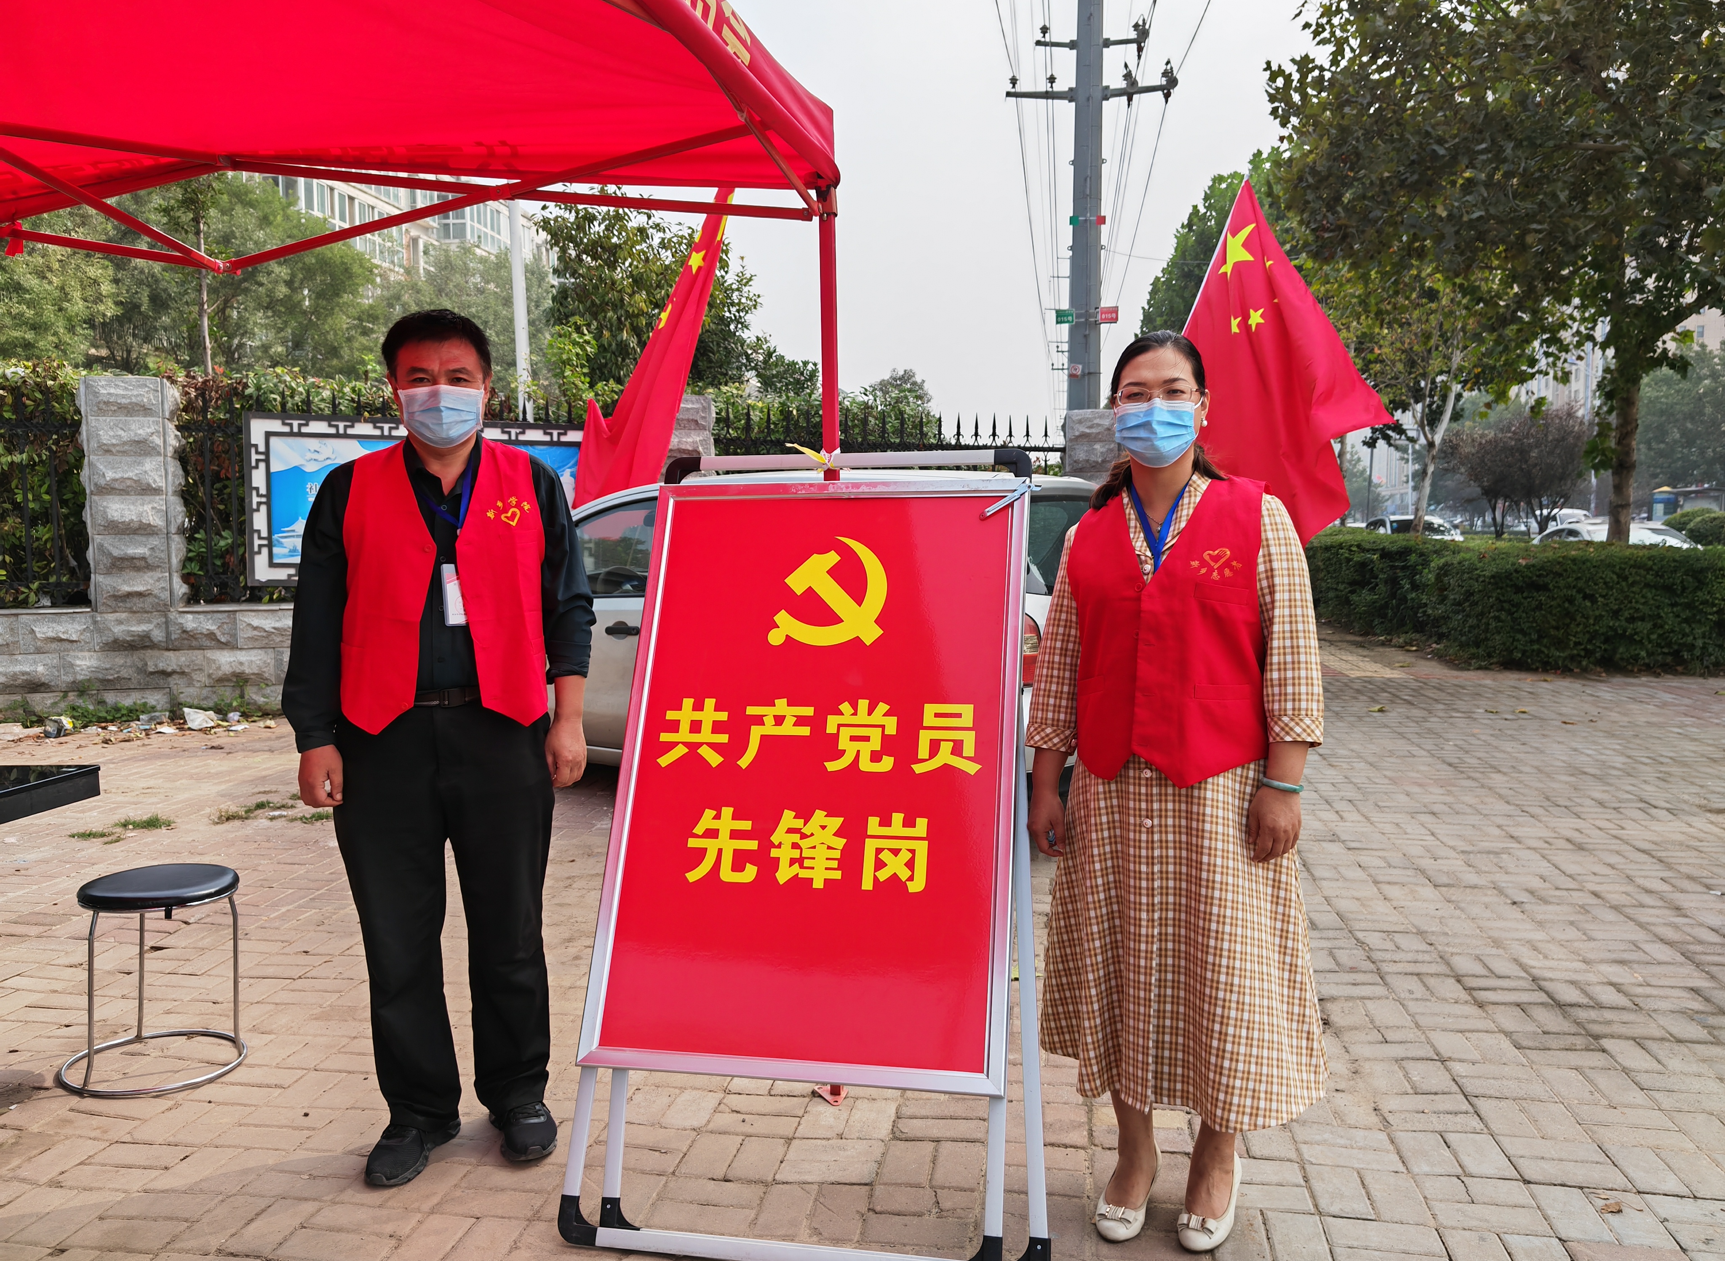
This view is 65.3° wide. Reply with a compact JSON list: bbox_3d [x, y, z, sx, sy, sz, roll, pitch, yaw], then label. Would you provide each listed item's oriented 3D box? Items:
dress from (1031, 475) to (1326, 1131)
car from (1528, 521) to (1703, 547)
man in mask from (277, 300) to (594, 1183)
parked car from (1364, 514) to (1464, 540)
[{"bbox_3d":[0.580,0.301,2.480,0.530,1.140,0.390,2,5,22],"label":"dress"},{"bbox_3d":[10.900,-0.833,19.293,1.800,1.460,4.600,1,4,9],"label":"car"},{"bbox_3d":[-0.850,0.217,2.755,0.600,1.705,0.350,-1,5,-15],"label":"man in mask"},{"bbox_3d":[12.750,-1.823,31.252,1.800,1.560,4.500,1,4,9],"label":"parked car"}]

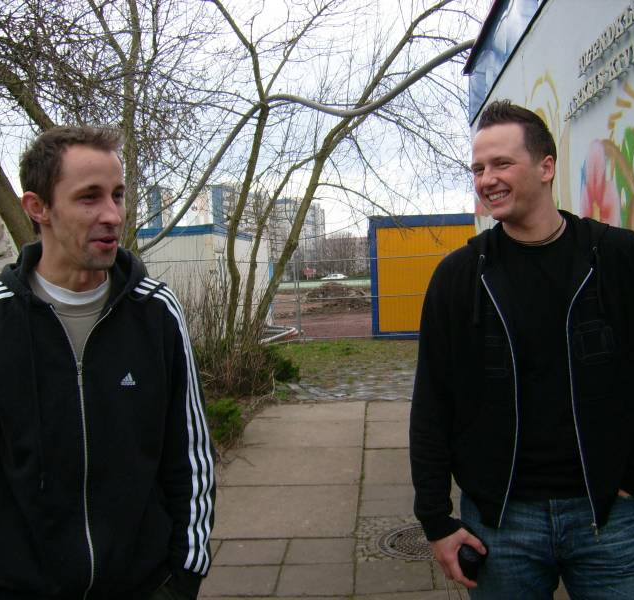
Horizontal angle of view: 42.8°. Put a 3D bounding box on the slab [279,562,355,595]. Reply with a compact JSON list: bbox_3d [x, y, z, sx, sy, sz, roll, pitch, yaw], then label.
[{"bbox_3d":[-0.002,1.470,4.164,0.395,0.060,0.410,-2,2,4],"label":"slab"}]

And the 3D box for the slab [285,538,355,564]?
[{"bbox_3d":[0.020,1.451,4.586,0.395,0.060,0.405,-2,2,4],"label":"slab"}]

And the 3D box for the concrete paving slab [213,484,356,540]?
[{"bbox_3d":[-0.327,1.440,5.403,1.190,0.080,1.165,-2,2,4],"label":"concrete paving slab"}]

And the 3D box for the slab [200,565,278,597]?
[{"bbox_3d":[-0.398,1.483,4.191,0.390,0.060,0.405,-2,2,4],"label":"slab"}]

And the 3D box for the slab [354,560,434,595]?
[{"bbox_3d":[0.402,1.455,4.165,0.400,0.060,0.410,-2,2,4],"label":"slab"}]

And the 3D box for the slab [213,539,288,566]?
[{"bbox_3d":[-0.376,1.465,4.607,0.395,0.060,0.410,-2,2,4],"label":"slab"}]

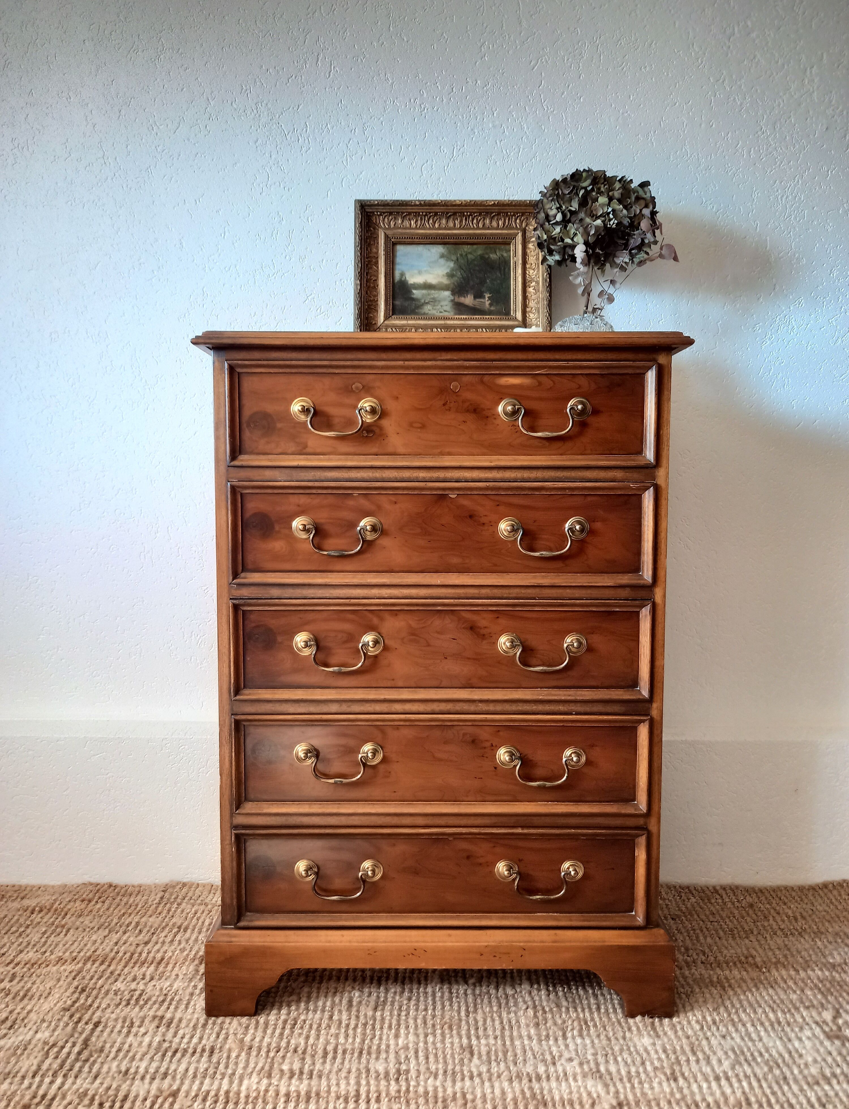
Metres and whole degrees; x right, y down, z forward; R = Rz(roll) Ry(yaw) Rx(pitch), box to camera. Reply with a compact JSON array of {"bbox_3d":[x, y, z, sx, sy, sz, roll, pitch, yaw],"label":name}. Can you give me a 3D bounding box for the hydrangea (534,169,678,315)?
[{"bbox_3d":[0.265,-0.456,1.192,0.211,0.208,0.180,0,4,0],"label":"hydrangea"}]

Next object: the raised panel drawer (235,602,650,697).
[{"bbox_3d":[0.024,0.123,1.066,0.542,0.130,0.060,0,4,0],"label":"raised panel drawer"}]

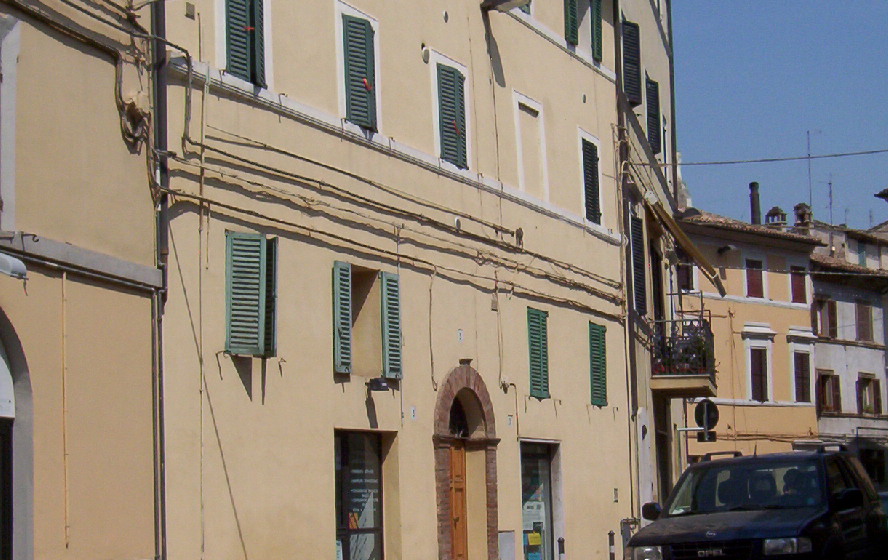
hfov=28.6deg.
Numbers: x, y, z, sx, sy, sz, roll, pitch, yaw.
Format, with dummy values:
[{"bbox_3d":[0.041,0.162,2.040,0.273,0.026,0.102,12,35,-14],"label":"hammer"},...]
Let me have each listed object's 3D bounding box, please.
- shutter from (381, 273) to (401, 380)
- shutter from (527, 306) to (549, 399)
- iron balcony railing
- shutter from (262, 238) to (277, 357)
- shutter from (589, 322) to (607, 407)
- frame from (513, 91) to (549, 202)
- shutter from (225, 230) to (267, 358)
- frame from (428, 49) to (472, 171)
[{"bbox_3d":[-0.573,0.502,19.228,0.045,1.160,0.340,-6,-9,29],"label":"shutter"},{"bbox_3d":[1.257,0.961,23.128,0.055,1.170,0.680,-6,-9,24],"label":"shutter"},{"bbox_3d":[4.531,1.296,33.002,1.030,1.080,1.700,-3,-7,12],"label":"iron balcony railing"},{"bbox_3d":[-1.667,0.159,16.855,0.045,1.160,0.345,0,-8,-16],"label":"shutter"},{"bbox_3d":[2.234,1.216,25.251,0.055,1.170,0.670,-5,-9,24],"label":"shutter"},{"bbox_3d":[1.169,-1.804,23.570,0.070,1.350,0.990,-6,-9,24],"label":"frame"},{"bbox_3d":[-1.920,0.113,16.959,0.480,1.176,0.050,5,-10,-44],"label":"shutter"},{"bbox_3d":[0.088,-2.152,22.218,0.100,1.354,1.214,-5,-8,24],"label":"frame"}]

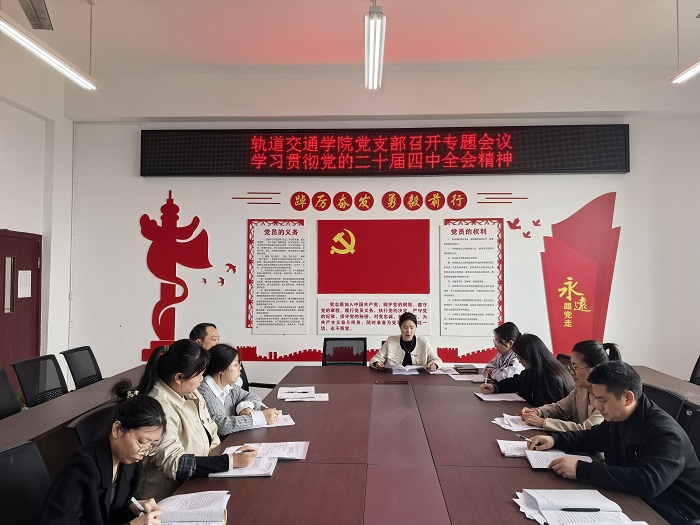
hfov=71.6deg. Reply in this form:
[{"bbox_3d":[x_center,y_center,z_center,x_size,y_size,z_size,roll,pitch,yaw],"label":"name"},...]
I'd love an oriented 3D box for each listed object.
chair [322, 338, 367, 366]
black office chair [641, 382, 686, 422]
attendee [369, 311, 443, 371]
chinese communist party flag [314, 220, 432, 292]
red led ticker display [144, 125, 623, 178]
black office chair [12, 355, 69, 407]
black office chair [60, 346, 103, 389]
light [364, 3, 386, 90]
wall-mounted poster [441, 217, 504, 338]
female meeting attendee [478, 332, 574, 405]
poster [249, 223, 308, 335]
[{"bbox_3d":[-0.060,1.166,4.370,0.530,0.900,0.570,0,-2,2],"label":"chair"},{"bbox_3d":[1.553,1.212,2.829,0.600,0.930,0.560,0,-2,4],"label":"black office chair"},{"bbox_3d":[0.470,1.009,4.120,0.560,1.190,0.720,0,-2,3],"label":"attendee"},{"bbox_3d":[0.293,-0.065,5.880,1.359,0.895,0.020,0,-2,2],"label":"chinese communist party flag"},{"bbox_3d":[0.380,-1.338,5.880,5.855,0.560,0.100,0,-2,2],"label":"red led ticker display"},{"bbox_3d":[-2.316,1.249,3.923,0.600,0.930,0.560,0,-2,4],"label":"black office chair"},{"bbox_3d":[-1.930,1.152,3.860,0.560,0.900,0.530,0,-2,7],"label":"black office chair"},{"bbox_3d":[0.193,-1.621,3.824,0.150,0.090,1.250,0,-2,2],"label":"light"},{"bbox_3d":[1.481,0.181,5.868,0.780,1.430,0.020,0,-2,2],"label":"wall-mounted poster"},{"bbox_3d":[1.160,1.007,2.990,0.700,1.150,0.500,0,-2,9],"label":"female meeting attendee"},{"bbox_3d":[-0.883,0.184,5.953,0.750,1.410,0.020,0,-2,2],"label":"poster"}]

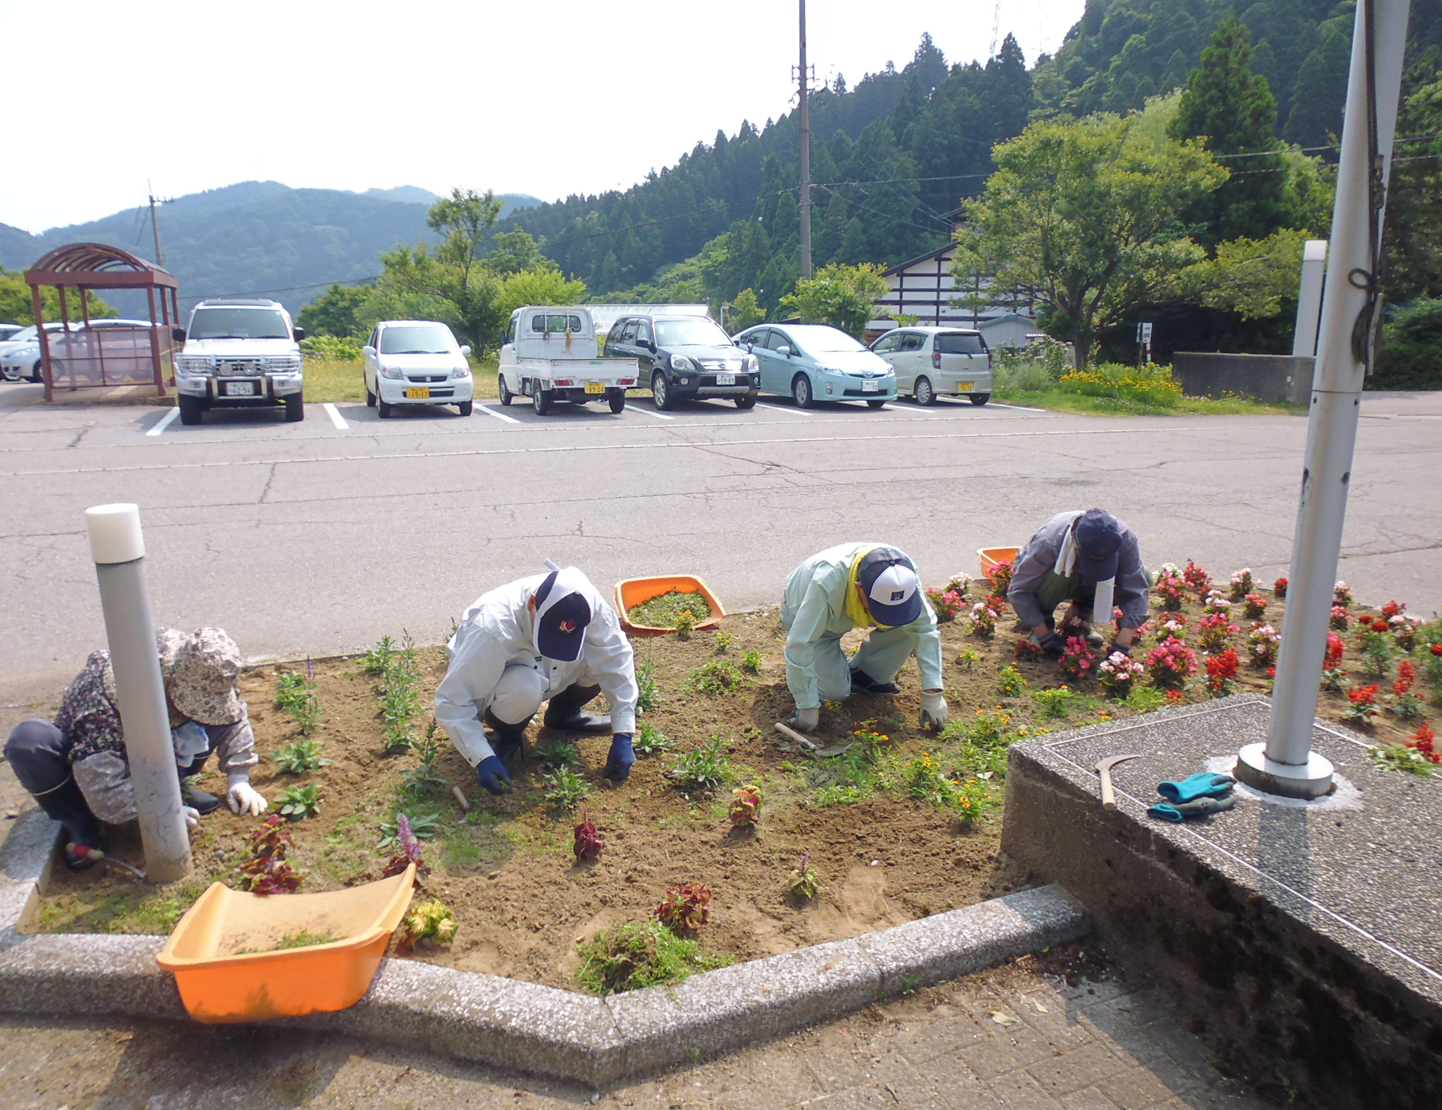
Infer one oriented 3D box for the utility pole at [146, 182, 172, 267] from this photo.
[{"bbox_3d":[-38.629,-20.137,71.188,1.600,10.400,0.400,0,13,0],"label":"utility pole"}]

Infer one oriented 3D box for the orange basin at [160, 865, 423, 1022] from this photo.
[{"bbox_3d":[-1.044,0.940,2.545,0.530,0.210,0.440,-3,13,-12],"label":"orange basin"}]

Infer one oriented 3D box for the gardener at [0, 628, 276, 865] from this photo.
[{"bbox_3d":[-1.851,0.551,3.313,0.700,0.670,0.620,11,17,39],"label":"gardener"}]

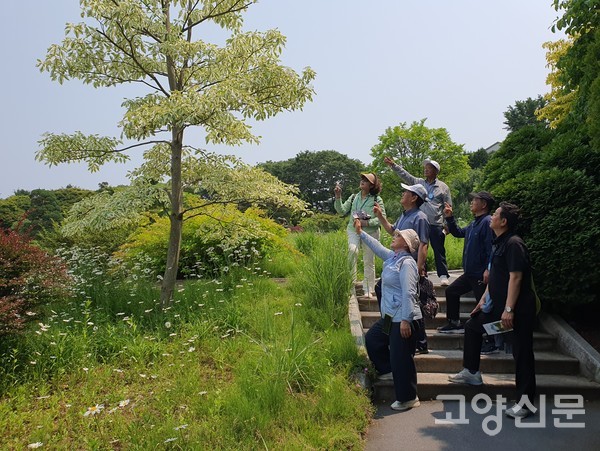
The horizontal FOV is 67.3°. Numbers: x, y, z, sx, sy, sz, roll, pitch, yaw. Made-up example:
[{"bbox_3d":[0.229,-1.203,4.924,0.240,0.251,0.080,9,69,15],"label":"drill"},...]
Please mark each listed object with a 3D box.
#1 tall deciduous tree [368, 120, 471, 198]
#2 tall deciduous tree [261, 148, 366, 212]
[{"bbox_3d":[5.500,-2.250,20.500,4.700,5.300,4.400,0,0,0],"label":"tall deciduous tree"},{"bbox_3d":[0.950,-2.750,34.000,7.800,5.900,7.000,0,0,0],"label":"tall deciduous tree"}]

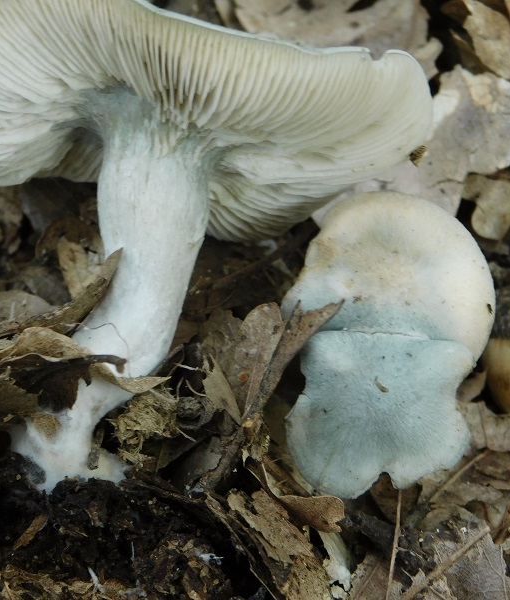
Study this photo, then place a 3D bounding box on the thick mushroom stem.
[{"bbox_3d":[-0.024,-0.001,0.450,0.025,0.022,0.073,12,72,0],"label":"thick mushroom stem"}]

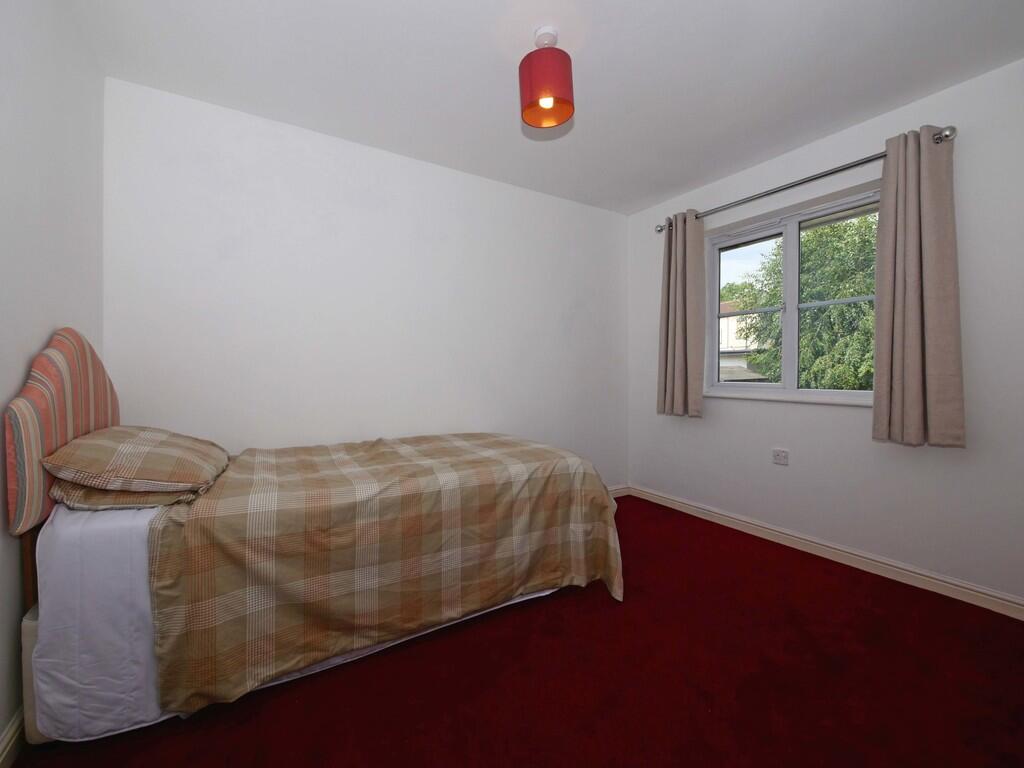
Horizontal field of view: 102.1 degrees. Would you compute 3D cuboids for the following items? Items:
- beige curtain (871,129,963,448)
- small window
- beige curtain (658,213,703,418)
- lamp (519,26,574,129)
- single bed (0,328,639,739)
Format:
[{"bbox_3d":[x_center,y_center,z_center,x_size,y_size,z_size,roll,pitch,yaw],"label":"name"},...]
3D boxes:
[{"bbox_3d":[1.902,-0.449,1.930,0.120,1.460,0.330,-1,2,-32],"label":"beige curtain"},{"bbox_3d":[1.701,-0.477,2.558,0.130,1.150,1.170,-1,2,-32],"label":"small window"},{"bbox_3d":[1.223,-0.499,3.026,0.120,1.460,0.370,-1,2,-32],"label":"beige curtain"},{"bbox_3d":[0.140,-1.226,1.635,0.210,0.313,0.210,0,2,0],"label":"lamp"},{"bbox_3d":[-0.690,0.404,1.925,2.000,1.210,0.960,-1,2,-32],"label":"single bed"}]

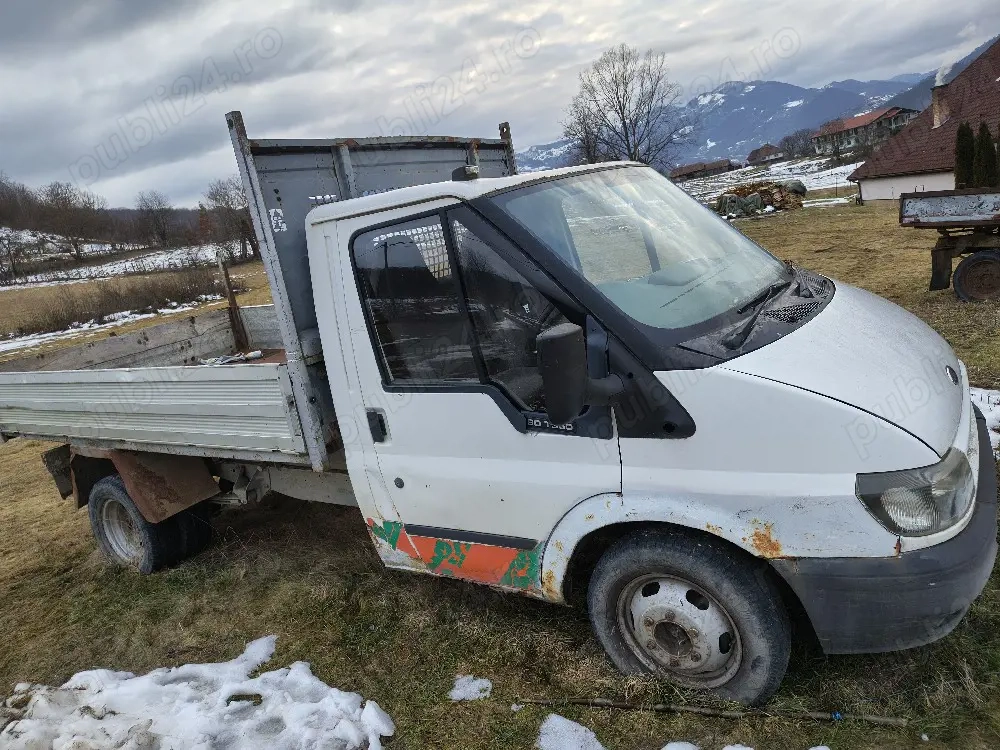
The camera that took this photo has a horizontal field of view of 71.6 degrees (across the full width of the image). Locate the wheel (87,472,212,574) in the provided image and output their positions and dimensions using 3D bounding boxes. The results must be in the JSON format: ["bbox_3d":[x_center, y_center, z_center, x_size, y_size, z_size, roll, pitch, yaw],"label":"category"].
[{"bbox_3d":[-2.431,1.001,4.805,0.700,0.690,0.410,-1,15,36],"label":"wheel"}]

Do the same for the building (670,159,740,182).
[{"bbox_3d":[51.619,-51.367,175.000,16.000,4.200,7.000,-3,14,30],"label":"building"}]

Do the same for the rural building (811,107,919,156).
[{"bbox_3d":[84.119,-56.195,160.000,11.000,9.000,22.000,-15,13,-20],"label":"rural building"}]

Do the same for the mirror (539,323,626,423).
[{"bbox_3d":[0.253,0.000,2.206,0.184,0.318,0.266,-1,15,36],"label":"mirror"}]

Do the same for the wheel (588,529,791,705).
[{"bbox_3d":[0.654,0.875,2.475,0.701,0.697,0.195,-1,15,36],"label":"wheel"}]

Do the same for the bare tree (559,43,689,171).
[{"bbox_3d":[10.834,-21.291,58.000,10.000,12.000,9.500,-7,13,13],"label":"bare tree"}]

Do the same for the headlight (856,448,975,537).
[{"bbox_3d":[1.193,0.332,1.989,0.287,0.215,0.318,-1,15,36],"label":"headlight"}]

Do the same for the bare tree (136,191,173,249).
[{"bbox_3d":[-64.597,-29.158,130.000,6.500,10.500,6.500,-15,14,-23],"label":"bare tree"}]

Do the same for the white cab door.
[{"bbox_3d":[-0.086,0.088,2.673,1.230,1.517,0.205,-1,15,36],"label":"white cab door"}]

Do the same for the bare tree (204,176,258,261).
[{"bbox_3d":[-34.595,-20.446,90.000,7.200,10.500,7.200,-14,13,-18],"label":"bare tree"}]

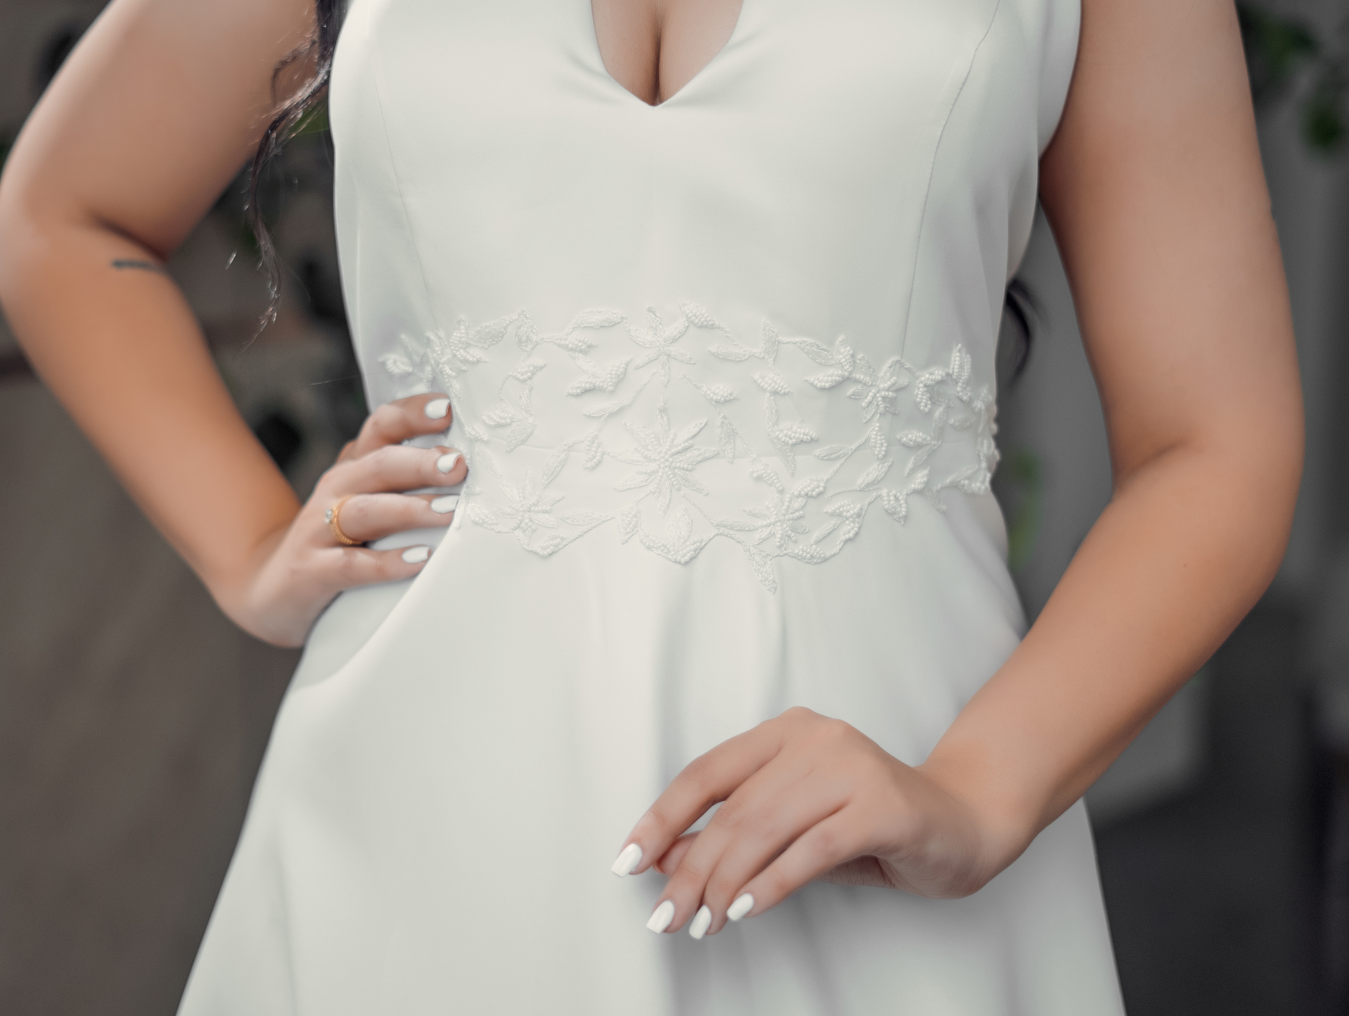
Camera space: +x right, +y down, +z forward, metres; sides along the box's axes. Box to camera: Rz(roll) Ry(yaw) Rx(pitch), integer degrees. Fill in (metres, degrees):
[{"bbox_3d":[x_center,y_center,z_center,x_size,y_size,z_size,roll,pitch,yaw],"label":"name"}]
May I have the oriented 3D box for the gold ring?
[{"bbox_3d":[-0.137,0.005,1.189,0.024,0.021,0.004,5,-6,-30],"label":"gold ring"}]

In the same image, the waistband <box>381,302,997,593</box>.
[{"bbox_3d":[0.006,-0.025,1.197,0.272,0.120,0.130,0,1,6],"label":"waistband"}]

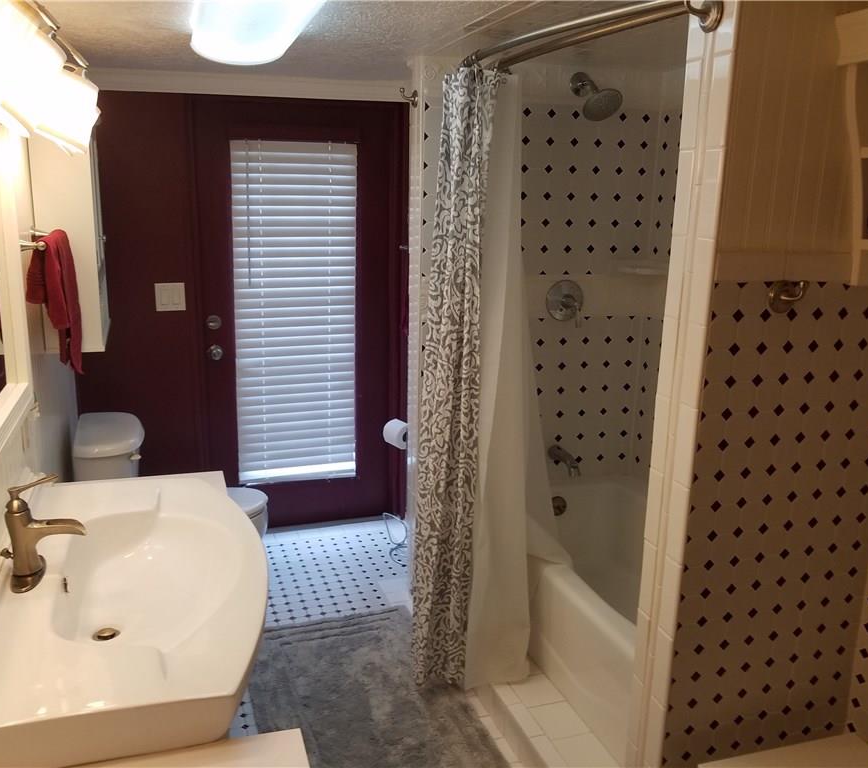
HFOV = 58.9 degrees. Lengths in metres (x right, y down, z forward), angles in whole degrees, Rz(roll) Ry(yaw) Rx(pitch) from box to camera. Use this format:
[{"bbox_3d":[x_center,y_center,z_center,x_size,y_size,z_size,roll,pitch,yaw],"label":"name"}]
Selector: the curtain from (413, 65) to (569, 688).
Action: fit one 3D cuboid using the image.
[{"bbox_3d":[0.131,0.073,2.372,0.380,1.920,0.370,-4,14,-19],"label":"curtain"}]

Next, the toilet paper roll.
[{"bbox_3d":[-0.153,0.229,3.460,0.100,0.108,0.108,12,17,41],"label":"toilet paper roll"}]

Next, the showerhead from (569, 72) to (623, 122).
[{"bbox_3d":[0.579,-1.050,2.802,0.130,0.185,0.200,-4,14,-19],"label":"showerhead"}]

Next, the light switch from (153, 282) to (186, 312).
[{"bbox_3d":[-1.176,-0.386,3.432,0.122,0.121,0.012,-4,14,-19],"label":"light switch"}]

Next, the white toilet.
[{"bbox_3d":[-1.042,0.522,3.122,0.735,0.735,0.460,-4,14,-19],"label":"white toilet"}]

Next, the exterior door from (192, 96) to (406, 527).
[{"bbox_3d":[-0.620,-0.273,3.674,0.940,2.030,0.060,-4,14,-19],"label":"exterior door"}]

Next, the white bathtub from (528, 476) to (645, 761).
[{"bbox_3d":[0.708,0.720,2.568,0.800,0.370,1.510,-4,14,-19],"label":"white bathtub"}]

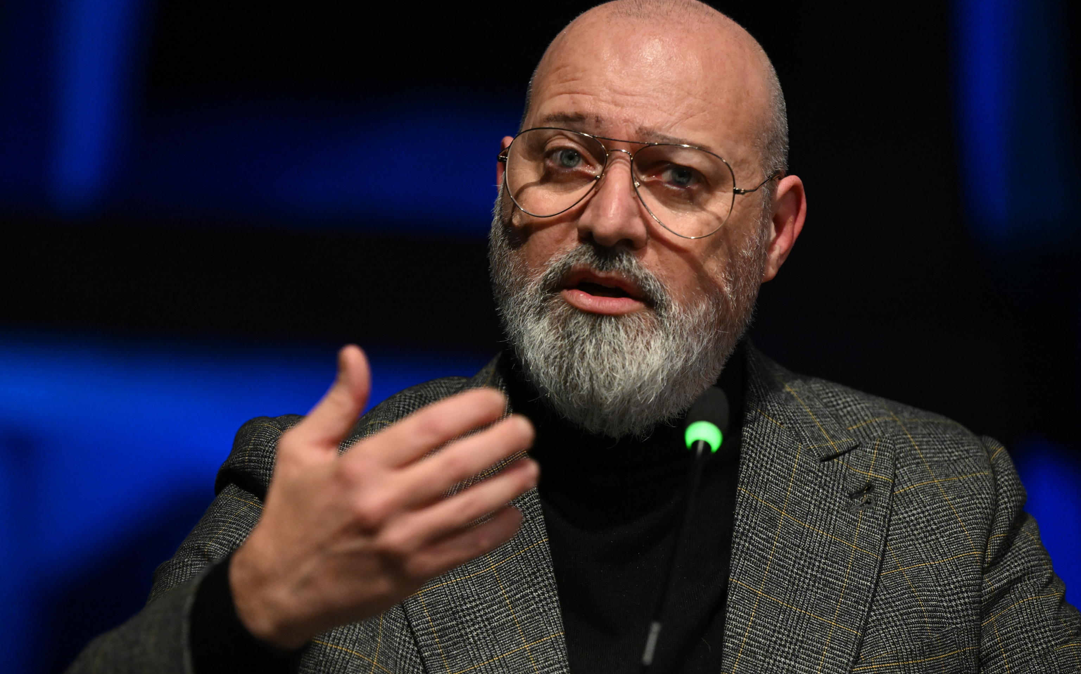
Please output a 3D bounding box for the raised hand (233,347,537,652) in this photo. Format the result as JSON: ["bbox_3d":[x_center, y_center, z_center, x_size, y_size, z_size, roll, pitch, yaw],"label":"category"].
[{"bbox_3d":[-0.088,0.072,2.850,0.180,0.120,0.080,-31,7,16],"label":"raised hand"}]

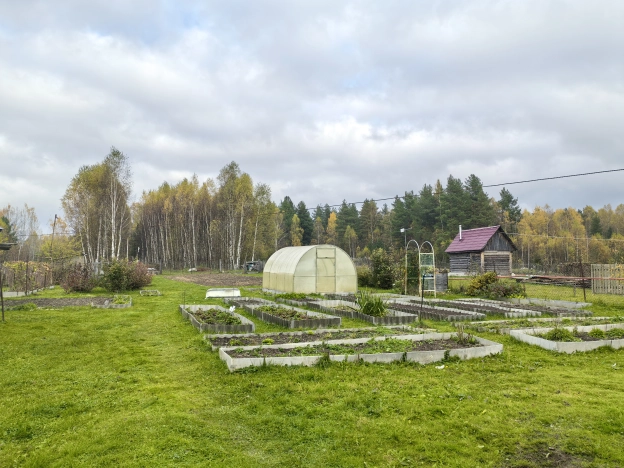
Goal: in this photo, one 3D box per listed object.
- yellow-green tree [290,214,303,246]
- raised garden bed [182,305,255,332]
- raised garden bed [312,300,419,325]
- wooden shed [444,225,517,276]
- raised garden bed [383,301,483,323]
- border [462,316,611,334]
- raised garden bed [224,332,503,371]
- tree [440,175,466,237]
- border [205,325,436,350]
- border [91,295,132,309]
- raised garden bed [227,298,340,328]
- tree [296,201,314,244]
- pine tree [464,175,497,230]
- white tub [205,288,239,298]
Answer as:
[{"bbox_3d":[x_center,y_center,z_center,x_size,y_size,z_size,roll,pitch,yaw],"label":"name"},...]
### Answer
[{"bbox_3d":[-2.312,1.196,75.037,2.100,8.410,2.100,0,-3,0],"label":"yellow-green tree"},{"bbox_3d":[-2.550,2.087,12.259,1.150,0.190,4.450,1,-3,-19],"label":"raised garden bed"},{"bbox_3d":[1.183,2.127,13.419,1.150,0.200,4.080,1,-3,-24],"label":"raised garden bed"},{"bbox_3d":[14.688,1.603,42.710,3.320,4.280,5.820,1,-3,-14],"label":"wooden shed"},{"bbox_3d":[3.150,2.199,14.256,1.000,0.170,4.450,1,-3,-19],"label":"raised garden bed"},{"bbox_3d":[5.680,2.042,11.010,4.600,0.150,1.100,1,-3,-17],"label":"border"},{"bbox_3d":[0.816,1.842,7.744,4.400,0.200,1.270,1,-3,-19],"label":"raised garden bed"},{"bbox_3d":[24.712,-2.268,85.222,4.800,16.200,4.800,0,-3,0],"label":"tree"},{"bbox_3d":[0.220,1.952,9.333,4.360,0.140,1.180,1,-3,-18],"label":"border"},{"bbox_3d":[-6.846,2.314,16.638,1.150,0.150,3.100,1,-3,-19],"label":"border"},{"bbox_3d":[-1.137,2.146,13.798,1.180,0.200,6.200,1,-3,-24],"label":"raised garden bed"},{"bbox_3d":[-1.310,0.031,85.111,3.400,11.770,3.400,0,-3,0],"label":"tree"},{"bbox_3d":[29.428,-2.268,85.222,5.400,16.200,5.400,0,-3,0],"label":"pine tree"},{"bbox_3d":[-3.530,2.314,19.149,1.450,0.360,0.680,1,-3,-19],"label":"white tub"}]

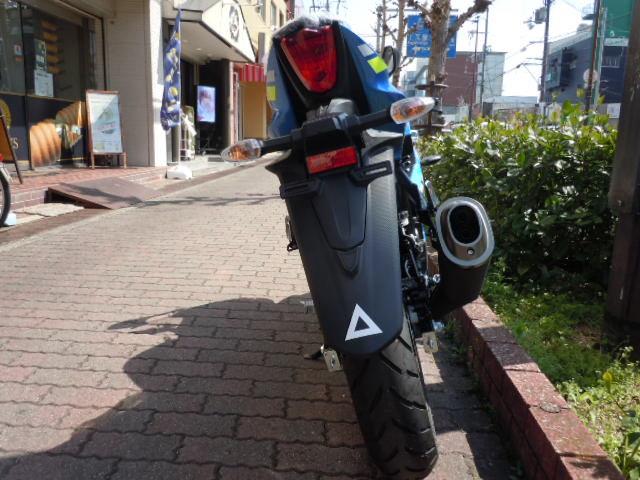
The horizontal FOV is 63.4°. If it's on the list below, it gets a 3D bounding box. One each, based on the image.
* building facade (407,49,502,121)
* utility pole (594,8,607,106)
[{"bbox_3d":[11.757,-12.516,48.469,9.300,8.841,6.000,1,11,0],"label":"building facade"},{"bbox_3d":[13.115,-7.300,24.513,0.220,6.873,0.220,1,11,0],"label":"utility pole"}]

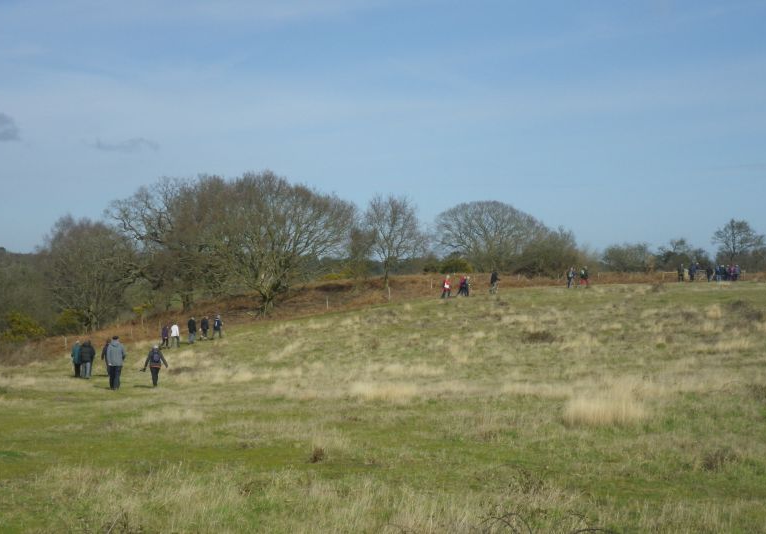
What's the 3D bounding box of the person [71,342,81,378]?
[{"bbox_3d":[-13.650,4.135,57.300,0.530,1.570,0.400,0,0,-6],"label":"person"}]

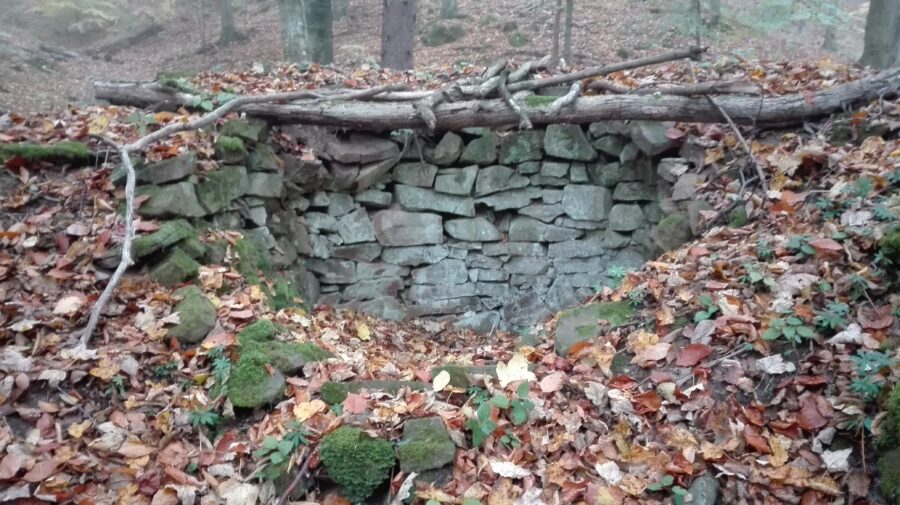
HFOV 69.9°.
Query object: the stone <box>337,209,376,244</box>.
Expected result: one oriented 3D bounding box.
[{"bbox_3d":[-0.491,-0.137,3.476,0.195,0.180,0.170,0,3,0],"label":"stone"}]

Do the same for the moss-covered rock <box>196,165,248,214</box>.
[{"bbox_3d":[-1.294,-0.358,3.663,0.284,0.276,0.240,-4,12,-18],"label":"moss-covered rock"}]

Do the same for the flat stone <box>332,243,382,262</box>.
[{"bbox_3d":[-0.488,0.000,3.481,0.260,0.100,0.180,-2,3,0],"label":"flat stone"}]

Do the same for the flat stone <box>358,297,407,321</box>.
[{"bbox_3d":[-0.428,0.355,4.079,0.293,0.148,0.220,0,11,0],"label":"flat stone"}]

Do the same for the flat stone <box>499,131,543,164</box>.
[{"bbox_3d":[0.427,-0.636,3.900,0.260,0.193,0.200,1,9,0],"label":"flat stone"}]

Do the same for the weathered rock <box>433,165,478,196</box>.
[{"bbox_3d":[0.033,-0.442,3.895,0.248,0.170,0.190,1,9,0],"label":"weathered rock"}]

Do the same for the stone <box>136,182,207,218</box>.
[{"bbox_3d":[-1.306,-0.244,3.020,0.317,0.157,0.200,-1,9,-10],"label":"stone"}]

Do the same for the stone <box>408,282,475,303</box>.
[{"bbox_3d":[-0.045,0.211,3.490,0.360,0.100,0.200,0,3,0],"label":"stone"}]

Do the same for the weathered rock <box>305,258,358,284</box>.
[{"bbox_3d":[-0.718,0.115,3.900,0.295,0.147,0.200,-1,9,-10],"label":"weathered rock"}]

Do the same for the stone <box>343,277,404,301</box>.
[{"bbox_3d":[-0.437,0.206,3.678,0.344,0.133,0.210,0,12,0],"label":"stone"}]

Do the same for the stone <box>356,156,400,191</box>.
[{"bbox_3d":[-0.383,-0.417,3.490,0.280,0.085,0.200,-26,3,2],"label":"stone"}]

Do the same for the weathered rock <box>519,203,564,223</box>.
[{"bbox_3d":[0.558,-0.244,3.925,0.274,0.114,0.190,1,9,0],"label":"weathered rock"}]

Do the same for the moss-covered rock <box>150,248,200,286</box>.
[{"bbox_3d":[-1.211,0.066,2.840,0.214,0.156,0.180,-1,9,-10],"label":"moss-covered rock"}]

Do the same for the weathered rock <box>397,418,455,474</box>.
[{"bbox_3d":[-0.067,0.575,1.930,0.168,0.125,0.140,1,9,0],"label":"weathered rock"}]

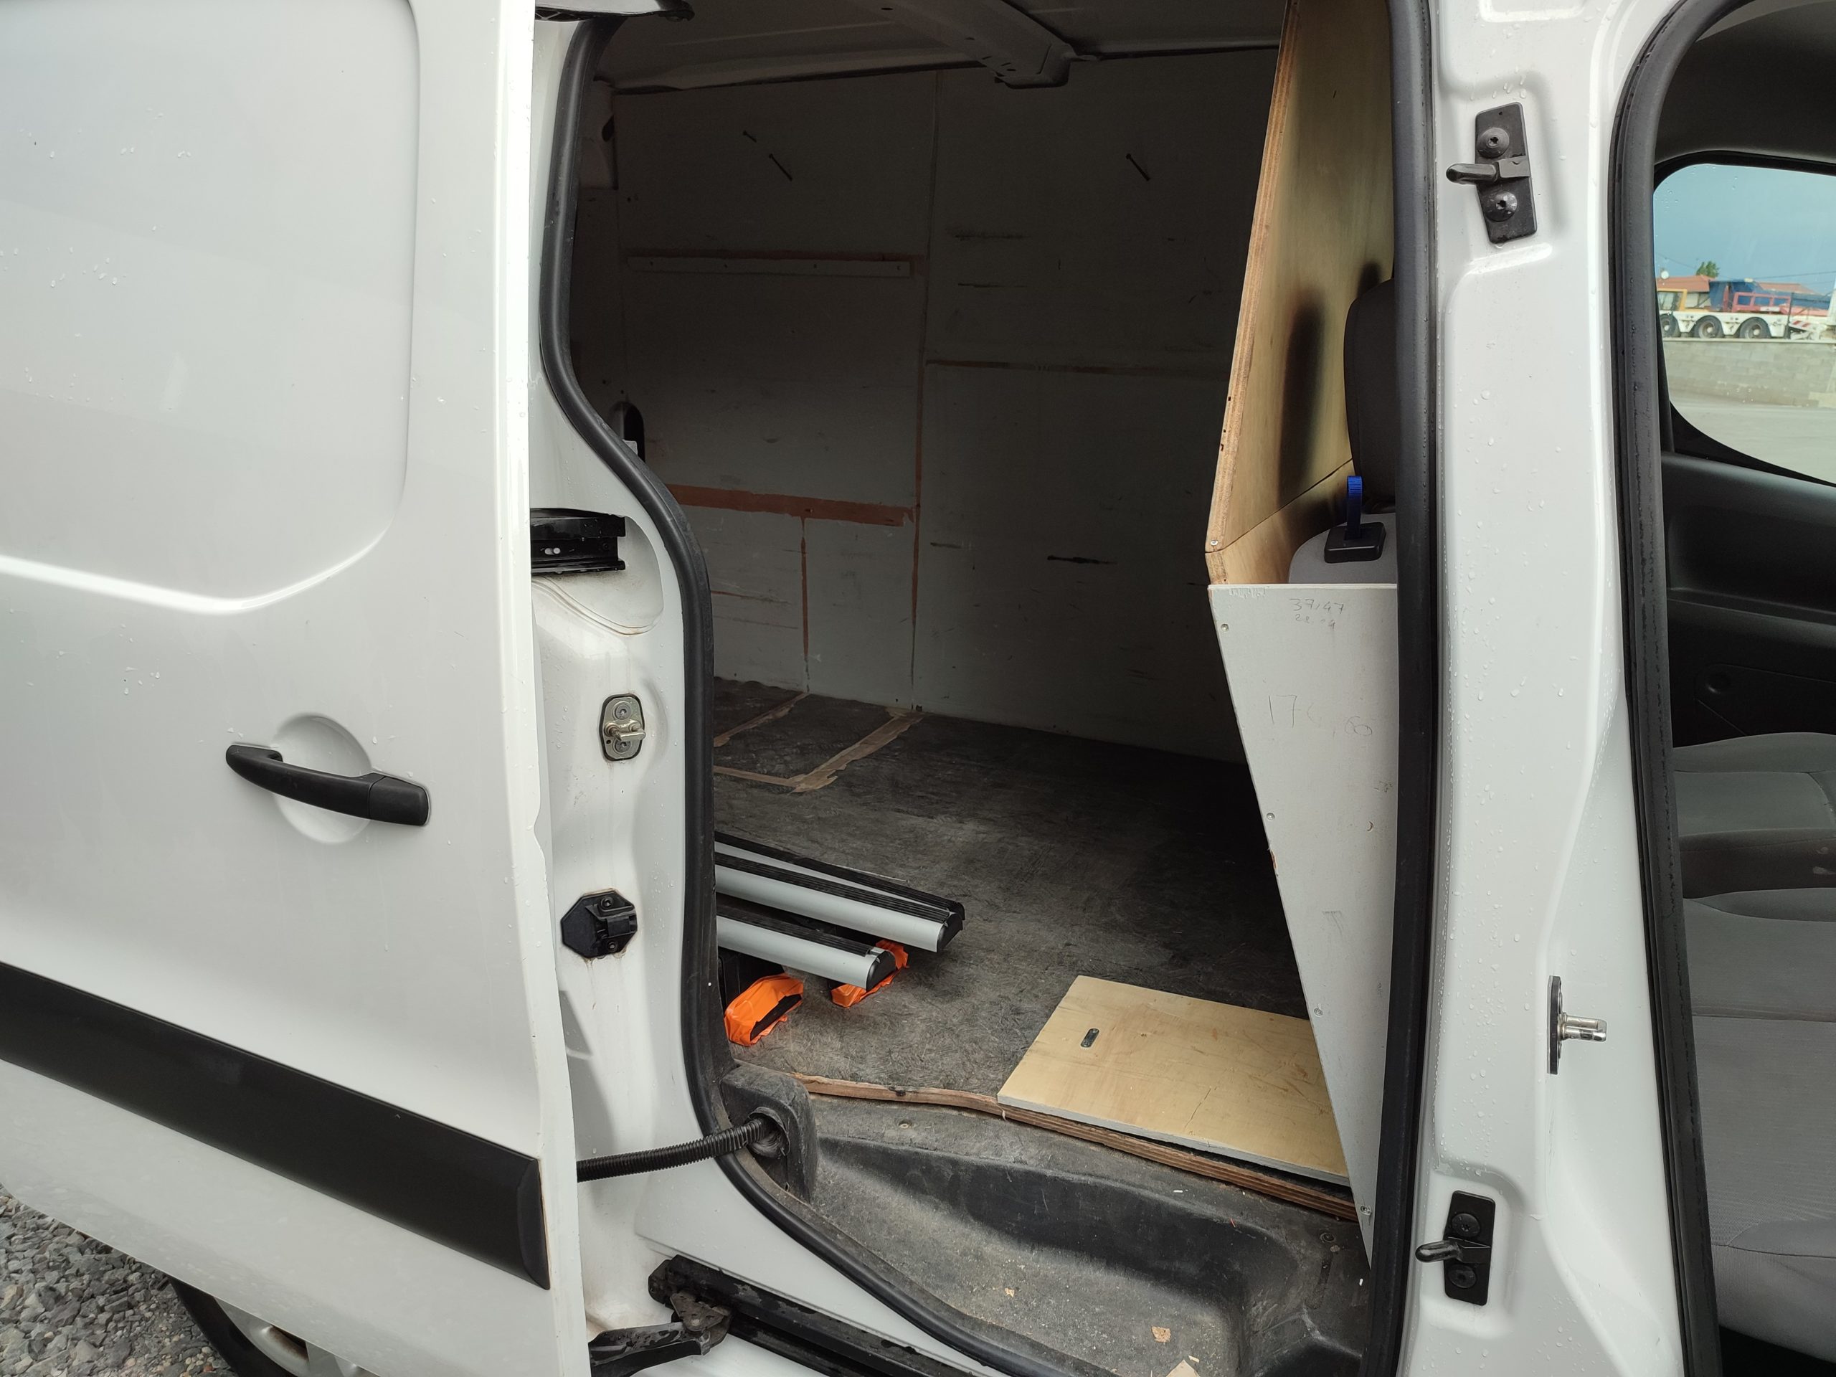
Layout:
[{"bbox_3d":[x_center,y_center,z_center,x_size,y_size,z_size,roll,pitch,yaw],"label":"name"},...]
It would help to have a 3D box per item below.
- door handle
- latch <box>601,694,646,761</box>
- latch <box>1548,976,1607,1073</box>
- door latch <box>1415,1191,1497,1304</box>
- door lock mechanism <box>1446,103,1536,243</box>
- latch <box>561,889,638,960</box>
[{"bbox_3d":[-0.470,0.073,1.012,0.222,0.035,0.041,9,19,25],"label":"door handle"},{"bbox_3d":[-0.271,0.041,1.231,0.042,0.063,0.035,-8,19,-25],"label":"latch"},{"bbox_3d":[0.432,0.222,0.867,0.035,0.063,0.042,1,15,27],"label":"latch"},{"bbox_3d":[0.367,0.390,0.910,0.049,0.083,0.025,5,17,27],"label":"door latch"},{"bbox_3d":[0.366,-0.329,0.850,0.049,0.081,0.025,-7,2,27],"label":"door lock mechanism"},{"bbox_3d":[-0.305,0.232,1.275,0.074,0.070,0.024,-6,18,-19],"label":"latch"}]

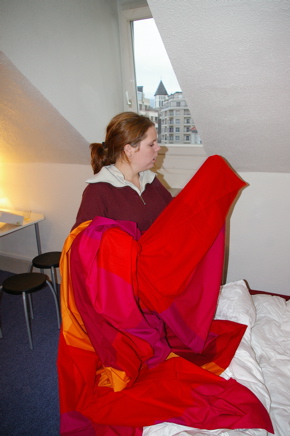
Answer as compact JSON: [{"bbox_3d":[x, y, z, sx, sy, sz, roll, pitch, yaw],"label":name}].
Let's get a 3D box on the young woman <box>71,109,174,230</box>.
[{"bbox_3d":[-0.030,0.374,1.448,0.540,1.630,0.460,-14,20,-42],"label":"young woman"}]

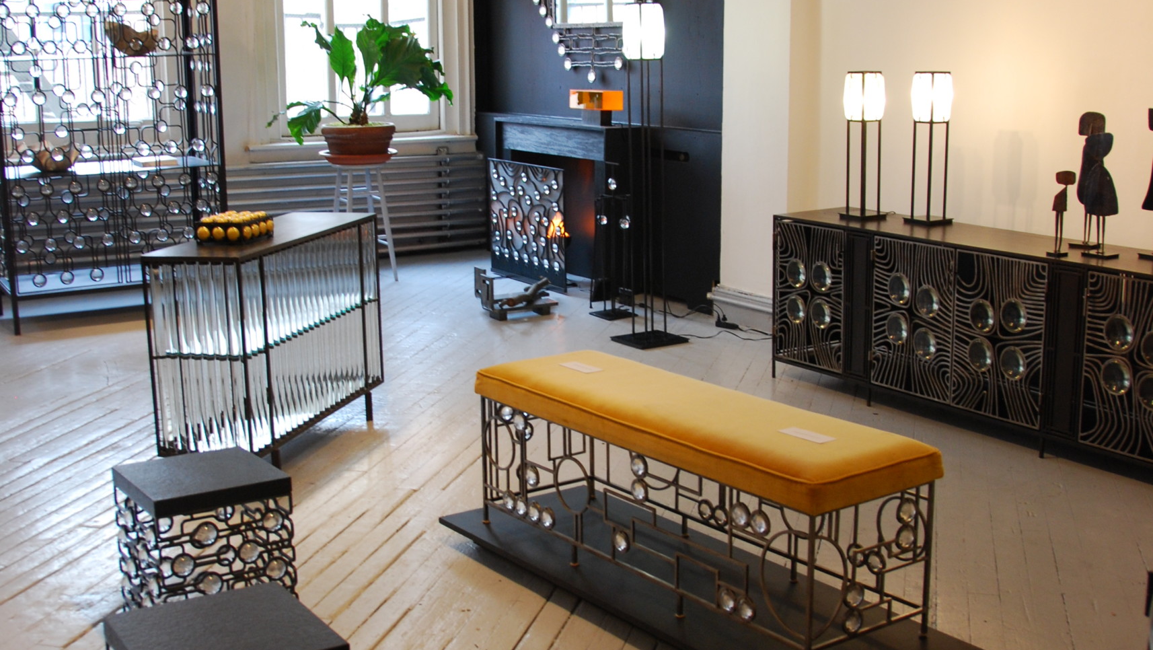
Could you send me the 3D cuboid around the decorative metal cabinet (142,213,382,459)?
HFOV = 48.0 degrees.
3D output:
[{"bbox_3d":[-1.083,0.062,4.682,0.346,0.790,1.081,3,12,14],"label":"decorative metal cabinet"}]

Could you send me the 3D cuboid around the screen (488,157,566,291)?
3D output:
[{"bbox_3d":[-0.259,-0.639,8.084,0.200,0.733,0.938,-8,14,-32],"label":"screen"}]

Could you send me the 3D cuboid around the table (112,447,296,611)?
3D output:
[{"bbox_3d":[-0.939,0.564,3.276,0.338,0.392,0.338,-9,15,-34],"label":"table"}]

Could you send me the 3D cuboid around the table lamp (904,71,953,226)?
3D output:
[{"bbox_3d":[1.425,-0.712,5.227,0.138,0.604,0.138,-9,14,-34],"label":"table lamp"}]

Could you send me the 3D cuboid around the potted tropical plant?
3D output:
[{"bbox_3d":[-1.321,-1.460,8.029,1.090,0.889,0.880,-2,12,-8],"label":"potted tropical plant"}]

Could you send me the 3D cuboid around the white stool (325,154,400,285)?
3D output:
[{"bbox_3d":[-1.352,-0.660,8.199,0.385,0.746,0.385,-7,14,-29],"label":"white stool"}]

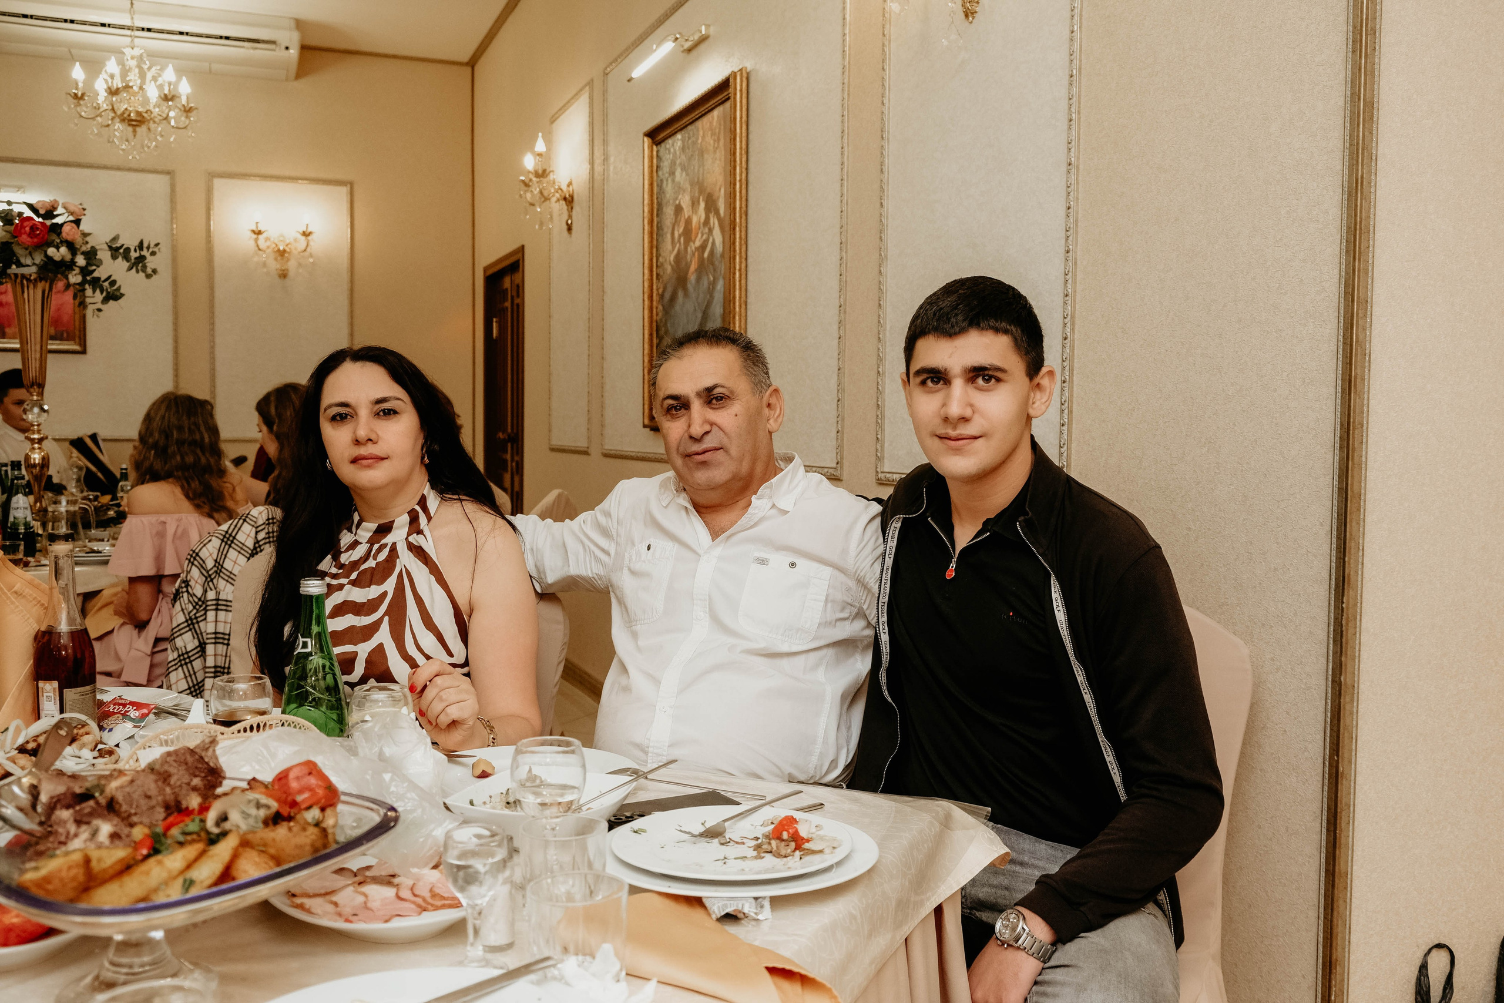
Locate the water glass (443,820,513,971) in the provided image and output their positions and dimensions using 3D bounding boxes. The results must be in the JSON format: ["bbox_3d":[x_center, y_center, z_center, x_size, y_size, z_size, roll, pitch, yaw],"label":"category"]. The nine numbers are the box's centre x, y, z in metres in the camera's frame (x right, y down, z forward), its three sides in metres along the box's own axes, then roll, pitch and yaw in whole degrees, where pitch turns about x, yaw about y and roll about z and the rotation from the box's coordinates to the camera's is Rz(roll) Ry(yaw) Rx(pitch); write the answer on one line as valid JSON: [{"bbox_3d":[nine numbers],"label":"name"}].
[{"bbox_3d":[-0.220,0.317,1.062,0.051,0.108,0.051,1,3,0],"label":"water glass"}]

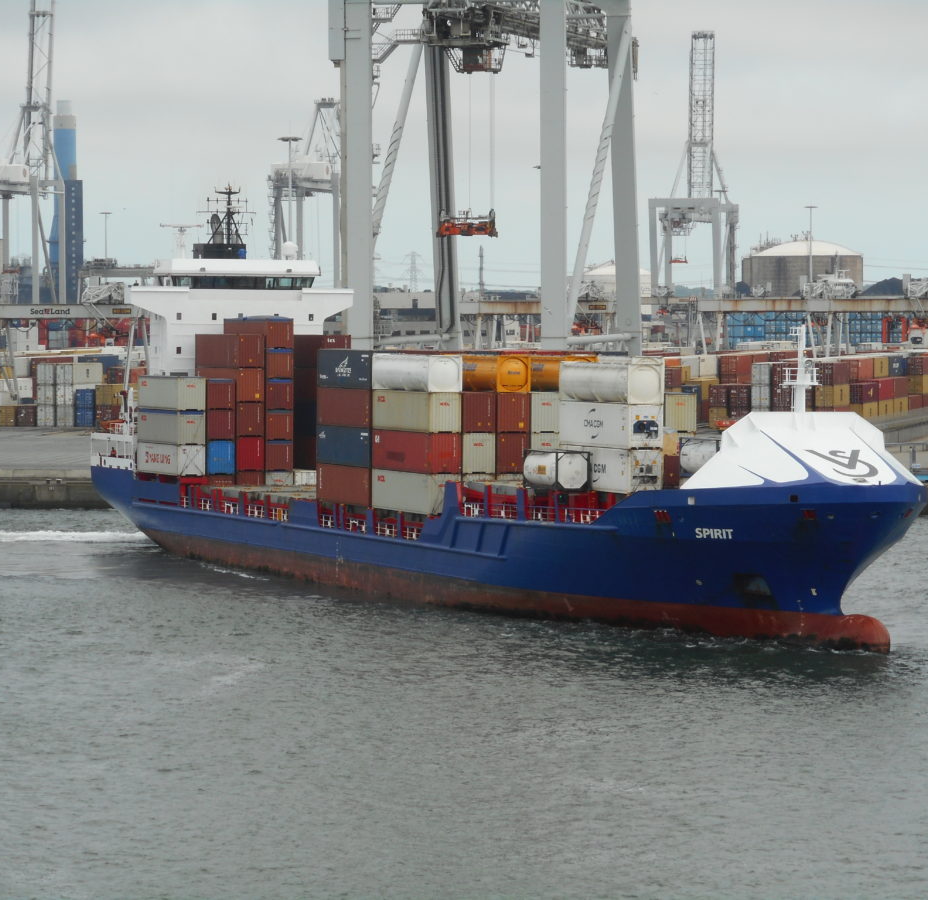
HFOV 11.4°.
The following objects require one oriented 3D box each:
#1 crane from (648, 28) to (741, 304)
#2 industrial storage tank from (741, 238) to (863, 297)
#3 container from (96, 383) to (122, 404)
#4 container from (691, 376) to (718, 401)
[{"bbox_3d":[81.377,-92.145,1640.000,26.000,111.000,46.000,0,2,12],"label":"crane"},{"bbox_3d":[165.902,-79.897,2270.000,57.000,45.000,57.000,0,2,15],"label":"industrial storage tank"},{"bbox_3d":[-48.780,-7.902,656.197,2.440,2.900,12.190,0,2,15],"label":"container"},{"bbox_3d":[33.188,-8.351,644.197,2.440,2.900,12.190,0,2,15],"label":"container"}]

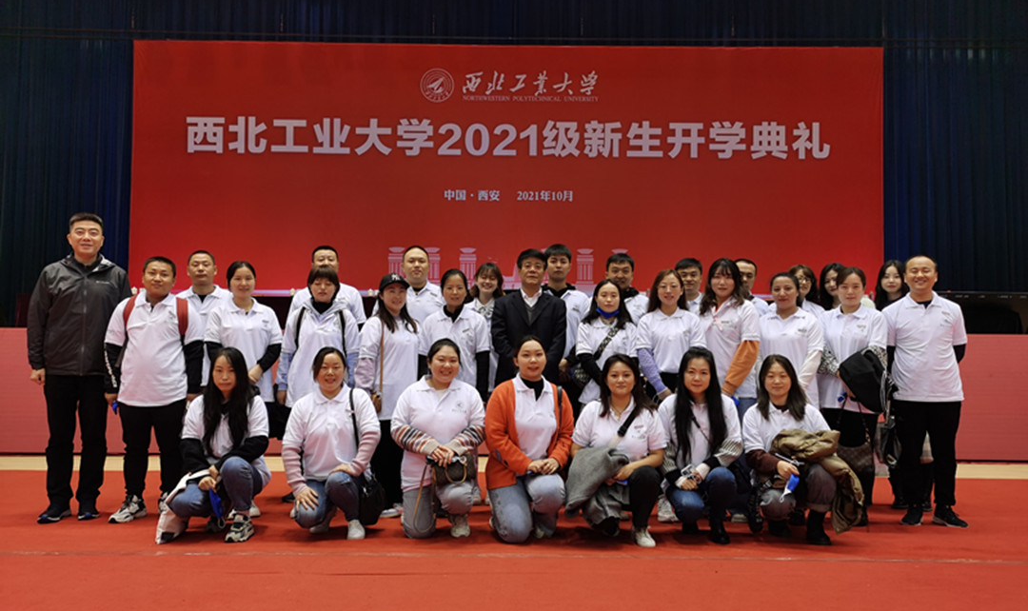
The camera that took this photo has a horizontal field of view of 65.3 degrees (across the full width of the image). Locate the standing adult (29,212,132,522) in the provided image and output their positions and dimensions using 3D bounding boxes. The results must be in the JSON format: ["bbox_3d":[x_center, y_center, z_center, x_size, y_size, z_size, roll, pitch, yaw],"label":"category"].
[{"bbox_3d":[-2.681,0.374,4.970,0.580,1.870,0.340,1,-1,-15],"label":"standing adult"}]

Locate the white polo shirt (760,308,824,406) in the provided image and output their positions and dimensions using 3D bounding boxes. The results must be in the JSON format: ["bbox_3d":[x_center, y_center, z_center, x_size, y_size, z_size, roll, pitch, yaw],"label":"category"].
[{"bbox_3d":[1.726,0.345,5.130,0.480,0.660,0.280,0,-1,19],"label":"white polo shirt"}]

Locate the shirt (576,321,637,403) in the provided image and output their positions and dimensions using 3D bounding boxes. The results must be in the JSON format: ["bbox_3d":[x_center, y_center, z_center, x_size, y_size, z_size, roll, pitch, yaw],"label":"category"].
[{"bbox_3d":[0.594,0.362,5.130,0.400,0.560,0.260,0,-1,3],"label":"shirt"}]

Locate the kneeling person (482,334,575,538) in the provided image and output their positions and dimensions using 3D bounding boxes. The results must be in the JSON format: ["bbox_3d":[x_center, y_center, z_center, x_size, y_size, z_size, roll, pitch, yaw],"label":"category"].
[{"bbox_3d":[0.086,0.749,4.700,0.520,1.150,0.620,1,-1,-3],"label":"kneeling person"}]

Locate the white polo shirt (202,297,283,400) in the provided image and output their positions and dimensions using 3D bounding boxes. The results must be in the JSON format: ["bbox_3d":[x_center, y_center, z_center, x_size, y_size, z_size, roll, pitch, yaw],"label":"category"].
[{"bbox_3d":[-1.722,0.285,5.100,0.460,0.672,0.280,1,-1,-11],"label":"white polo shirt"}]

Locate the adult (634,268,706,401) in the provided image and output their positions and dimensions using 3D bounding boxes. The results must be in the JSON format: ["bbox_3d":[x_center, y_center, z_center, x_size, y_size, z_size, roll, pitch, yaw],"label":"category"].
[{"bbox_3d":[0.994,0.559,5.082,0.470,1.585,0.330,0,-1,7],"label":"adult"}]

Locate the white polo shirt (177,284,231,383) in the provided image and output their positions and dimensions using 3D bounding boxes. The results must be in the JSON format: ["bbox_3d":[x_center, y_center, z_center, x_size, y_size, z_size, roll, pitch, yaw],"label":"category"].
[{"bbox_3d":[-2.138,0.206,5.500,0.490,0.692,0.280,1,-1,-13],"label":"white polo shirt"}]

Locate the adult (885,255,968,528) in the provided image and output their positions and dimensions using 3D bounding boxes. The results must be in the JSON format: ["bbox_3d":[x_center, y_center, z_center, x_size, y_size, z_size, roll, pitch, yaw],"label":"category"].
[{"bbox_3d":[2.552,0.524,4.970,0.490,1.650,0.330,0,-1,17],"label":"adult"}]

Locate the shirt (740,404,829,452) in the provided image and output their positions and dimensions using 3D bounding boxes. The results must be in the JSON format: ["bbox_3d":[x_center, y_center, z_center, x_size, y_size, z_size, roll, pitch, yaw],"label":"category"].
[{"bbox_3d":[1.585,0.799,4.660,0.490,0.476,0.330,0,-1,10],"label":"shirt"}]

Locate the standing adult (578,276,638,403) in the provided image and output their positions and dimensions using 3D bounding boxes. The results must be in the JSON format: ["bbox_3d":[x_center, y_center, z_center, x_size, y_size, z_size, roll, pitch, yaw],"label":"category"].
[{"bbox_3d":[0.617,0.586,5.382,0.450,1.537,0.340,1,-1,4],"label":"standing adult"}]

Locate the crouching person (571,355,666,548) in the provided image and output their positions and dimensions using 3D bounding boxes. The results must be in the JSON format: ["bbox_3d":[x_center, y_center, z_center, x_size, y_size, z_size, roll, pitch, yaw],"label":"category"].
[{"bbox_3d":[0.614,0.813,4.680,0.550,1.053,0.660,0,-1,5],"label":"crouching person"}]

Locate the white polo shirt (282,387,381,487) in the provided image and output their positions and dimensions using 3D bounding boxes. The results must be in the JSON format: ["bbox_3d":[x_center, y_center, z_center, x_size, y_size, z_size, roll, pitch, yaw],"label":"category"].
[{"bbox_3d":[-1.091,0.770,4.800,0.540,0.600,0.340,0,-1,-9],"label":"white polo shirt"}]

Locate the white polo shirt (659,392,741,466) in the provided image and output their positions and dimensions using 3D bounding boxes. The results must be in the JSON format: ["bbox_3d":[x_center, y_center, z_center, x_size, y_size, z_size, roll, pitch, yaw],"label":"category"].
[{"bbox_3d":[1.062,0.745,4.600,0.450,0.513,0.340,0,-1,8],"label":"white polo shirt"}]

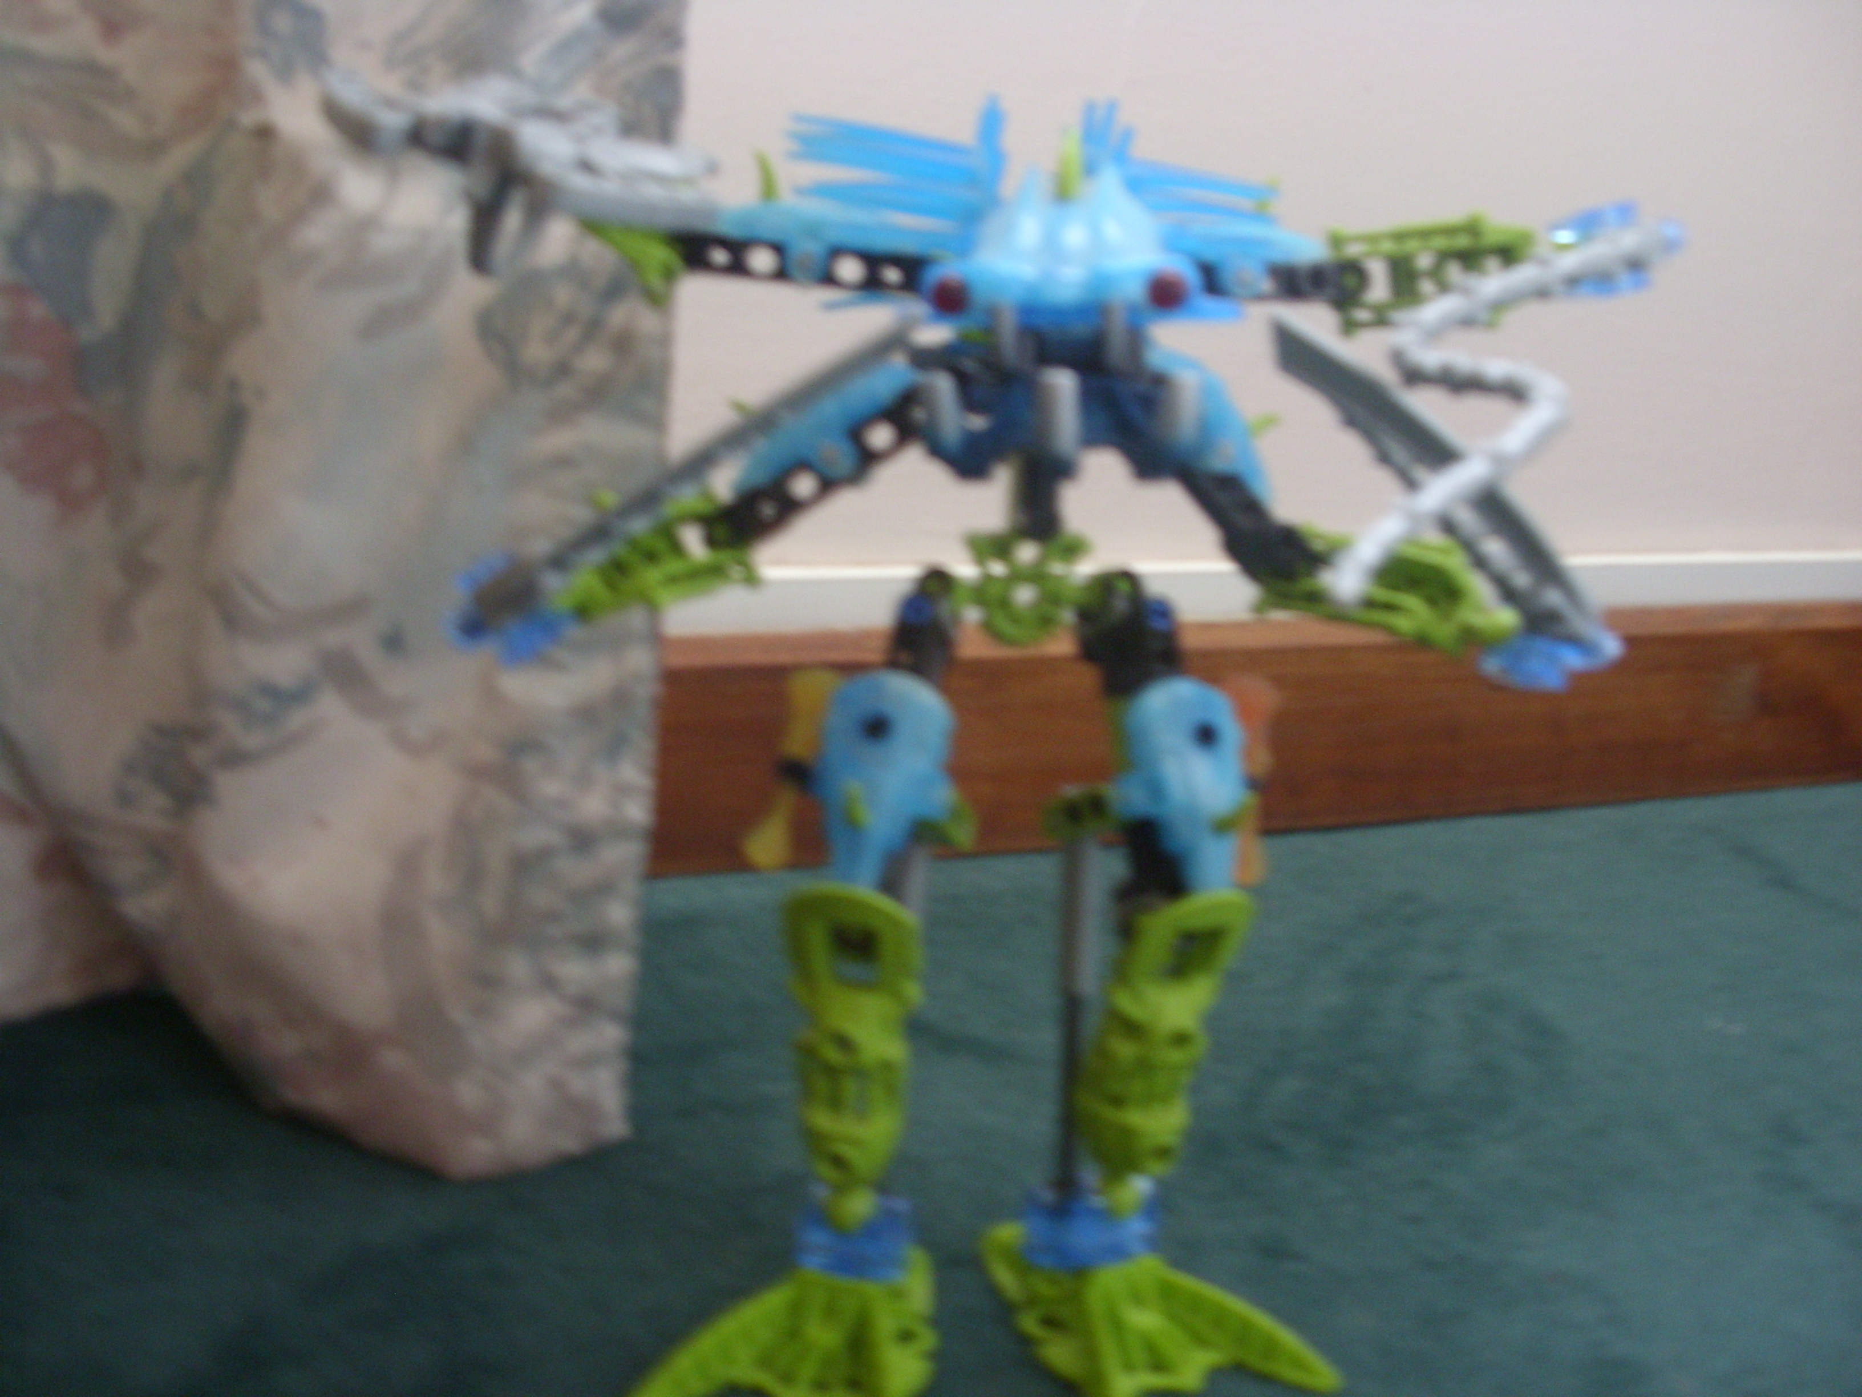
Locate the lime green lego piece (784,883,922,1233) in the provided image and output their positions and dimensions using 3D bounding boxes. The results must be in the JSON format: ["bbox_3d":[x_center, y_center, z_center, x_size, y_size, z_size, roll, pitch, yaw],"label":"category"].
[{"bbox_3d":[-0.014,0.066,0.377,0.023,0.061,0.018,2,9,12],"label":"lime green lego piece"}]

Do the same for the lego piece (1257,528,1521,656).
[{"bbox_3d":[0.082,-0.019,0.366,0.046,0.018,0.017,12,6,4],"label":"lego piece"}]

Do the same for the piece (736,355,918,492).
[{"bbox_3d":[-0.017,-0.048,0.369,0.038,0.015,0.022,-32,6,7],"label":"piece"}]

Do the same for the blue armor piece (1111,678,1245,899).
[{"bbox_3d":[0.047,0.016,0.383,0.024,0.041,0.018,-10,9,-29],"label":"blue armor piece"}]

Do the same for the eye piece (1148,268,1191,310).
[{"bbox_3d":[0.042,-0.072,0.360,0.007,0.007,0.007,2,10,-7],"label":"eye piece"}]

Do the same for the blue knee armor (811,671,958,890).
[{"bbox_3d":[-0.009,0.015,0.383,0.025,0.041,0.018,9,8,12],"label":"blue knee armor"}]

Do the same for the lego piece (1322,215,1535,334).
[{"bbox_3d":[0.091,-0.076,0.367,0.043,0.019,0.017,-3,6,0],"label":"lego piece"}]

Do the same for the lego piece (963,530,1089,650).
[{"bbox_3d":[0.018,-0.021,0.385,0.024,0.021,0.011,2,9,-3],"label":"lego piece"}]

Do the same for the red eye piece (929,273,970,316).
[{"bbox_3d":[0.003,-0.071,0.360,0.007,0.007,0.007,4,10,6],"label":"red eye piece"}]

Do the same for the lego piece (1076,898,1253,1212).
[{"bbox_3d":[0.042,0.065,0.377,0.021,0.059,0.018,11,7,-16],"label":"lego piece"}]

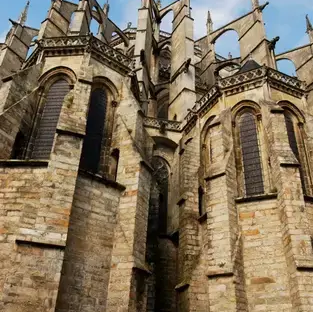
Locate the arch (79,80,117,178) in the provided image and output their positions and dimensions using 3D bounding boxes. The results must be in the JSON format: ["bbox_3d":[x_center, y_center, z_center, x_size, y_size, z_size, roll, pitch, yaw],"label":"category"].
[{"bbox_3d":[-2.965,-1.587,16.583,1.800,5.800,0.600,24,-35,-32],"label":"arch"}]

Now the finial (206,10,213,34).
[{"bbox_3d":[6.683,-16.834,41.665,0.700,4.267,0.700,13,-30,-18],"label":"finial"}]

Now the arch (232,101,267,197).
[{"bbox_3d":[5.038,-0.435,17.771,1.700,5.850,0.600,-13,-33,26],"label":"arch"}]

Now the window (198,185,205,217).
[{"bbox_3d":[2.677,2.683,19.614,0.420,1.800,0.350,2,-29,3],"label":"window"}]

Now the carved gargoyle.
[{"bbox_3d":[10.618,-10.080,29.823,0.500,0.700,1.400,19,-33,-27],"label":"carved gargoyle"}]

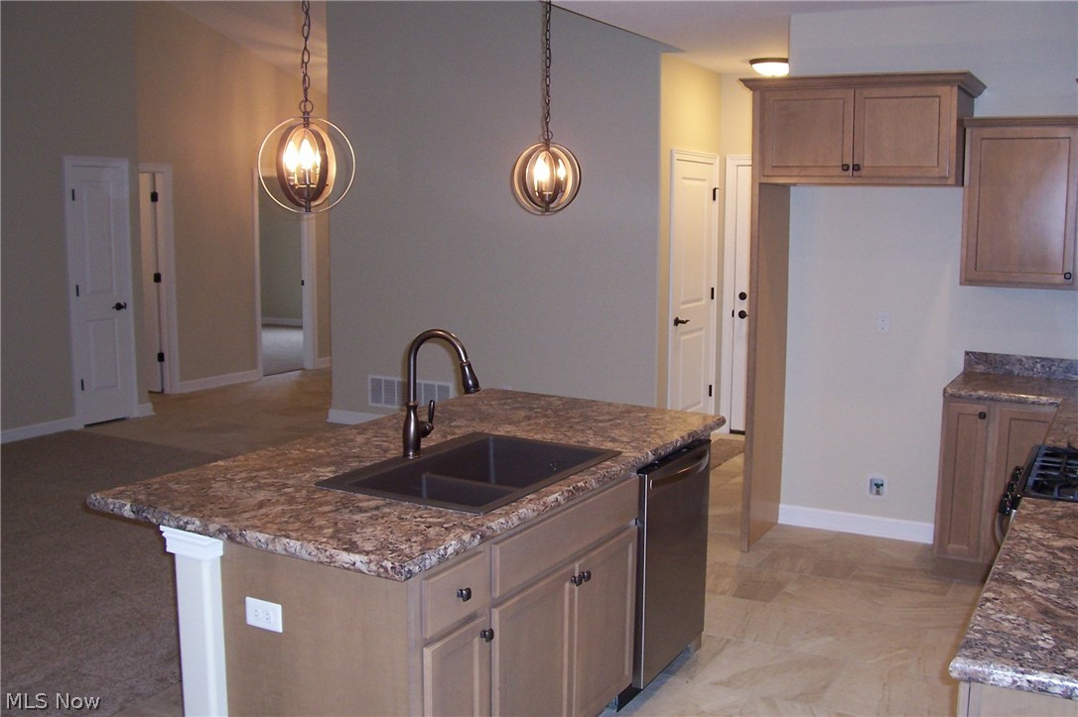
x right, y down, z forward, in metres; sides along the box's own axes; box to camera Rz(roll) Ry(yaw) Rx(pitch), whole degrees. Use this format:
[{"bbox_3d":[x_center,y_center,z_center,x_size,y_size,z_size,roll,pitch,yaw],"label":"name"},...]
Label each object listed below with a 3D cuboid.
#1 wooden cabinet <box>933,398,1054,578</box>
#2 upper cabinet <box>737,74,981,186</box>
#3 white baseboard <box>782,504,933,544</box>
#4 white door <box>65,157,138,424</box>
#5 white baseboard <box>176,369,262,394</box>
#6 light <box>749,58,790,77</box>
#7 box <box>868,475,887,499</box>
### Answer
[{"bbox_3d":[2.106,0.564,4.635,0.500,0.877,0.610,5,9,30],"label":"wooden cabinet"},{"bbox_3d":[1.517,-1.046,4.757,1.037,0.488,0.628,5,9,30],"label":"upper cabinet"},{"bbox_3d":[1.660,0.860,5.281,0.863,0.111,0.015,5,9,30],"label":"white baseboard"},{"bbox_3d":[-3.430,-0.518,7.952,0.060,2.124,0.589,5,9,30],"label":"white door"},{"bbox_3d":[-3.117,0.218,9.927,0.015,0.113,1.090,5,9,30],"label":"white baseboard"},{"bbox_3d":[1.592,-1.953,6.877,0.324,0.115,0.324,5,9,30],"label":"light"},{"bbox_3d":[1.743,0.654,5.234,0.105,0.111,0.053,5,9,30],"label":"box"}]

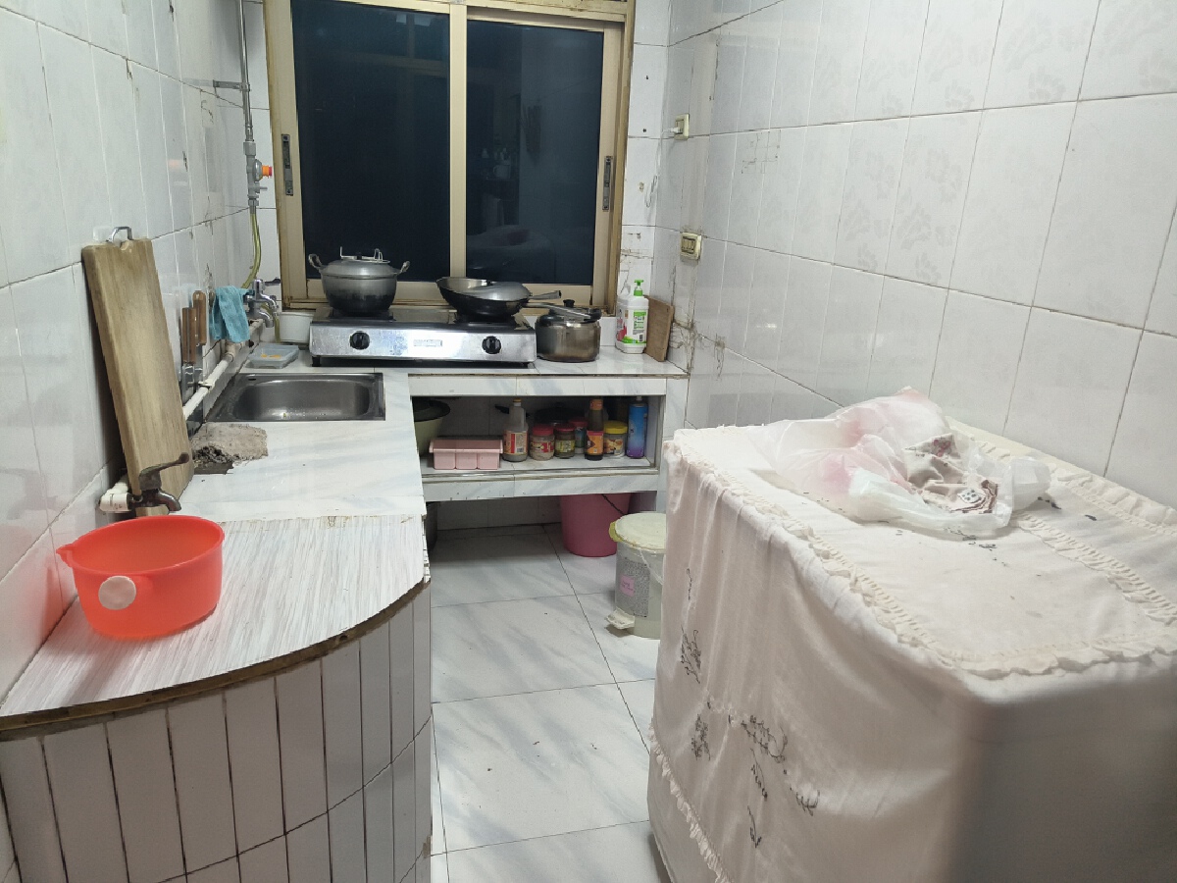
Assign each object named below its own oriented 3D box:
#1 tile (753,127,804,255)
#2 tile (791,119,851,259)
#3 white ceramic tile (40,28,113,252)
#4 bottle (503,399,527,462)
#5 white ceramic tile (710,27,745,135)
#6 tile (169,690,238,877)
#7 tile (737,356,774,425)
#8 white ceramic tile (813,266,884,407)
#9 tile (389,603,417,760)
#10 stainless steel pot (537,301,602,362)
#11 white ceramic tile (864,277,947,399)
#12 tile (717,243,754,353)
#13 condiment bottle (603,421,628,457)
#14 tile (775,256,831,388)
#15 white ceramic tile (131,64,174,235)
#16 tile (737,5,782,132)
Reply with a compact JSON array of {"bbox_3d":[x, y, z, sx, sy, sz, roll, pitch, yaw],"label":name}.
[{"bbox_3d":[0.487,-0.628,2.049,0.010,0.297,0.199,-2,18,-14],"label":"tile"},{"bbox_3d":[0.538,-0.570,1.878,0.010,0.298,0.200,-2,18,-14],"label":"tile"},{"bbox_3d":[-0.727,-0.415,1.159,0.012,0.300,0.200,-1,18,-14],"label":"white ceramic tile"},{"bbox_3d":[-0.250,-0.043,2.803,0.085,0.216,0.085,1,18,-5],"label":"bottle"},{"bbox_3d":[0.407,-1.034,2.327,0.010,0.297,0.199,-2,18,-14],"label":"white ceramic tile"},{"bbox_3d":[-0.467,0.414,0.988,0.060,0.240,0.009,-9,21,-33],"label":"tile"},{"bbox_3d":[0.458,-0.066,2.244,0.010,0.298,0.200,-2,18,-14],"label":"tile"},{"bbox_3d":[0.572,-0.224,1.785,0.012,0.300,0.200,-2,18,-14],"label":"white ceramic tile"},{"bbox_3d":[-0.286,0.365,1.239,0.012,0.243,0.061,10,19,20],"label":"tile"},{"bbox_3d":[-0.062,-0.397,2.875,0.232,0.199,0.232,3,18,-2],"label":"stainless steel pot"},{"bbox_3d":[0.620,-0.162,1.601,0.012,0.300,0.200,-2,18,-14],"label":"white ceramic tile"},{"bbox_3d":[0.425,-0.410,2.336,0.012,0.300,0.200,-2,18,-14],"label":"tile"},{"bbox_3d":[0.094,-0.008,2.850,0.078,0.112,0.078,3,18,-1],"label":"condiment bottle"},{"bbox_3d":[0.522,-0.287,1.969,0.010,0.298,0.200,-2,18,-14],"label":"tile"},{"bbox_3d":[-0.815,-0.534,1.518,0.010,0.298,0.200,-1,18,-14],"label":"white ceramic tile"},{"bbox_3d":[0.454,-0.972,2.142,0.010,0.297,0.199,-2,18,-14],"label":"tile"}]

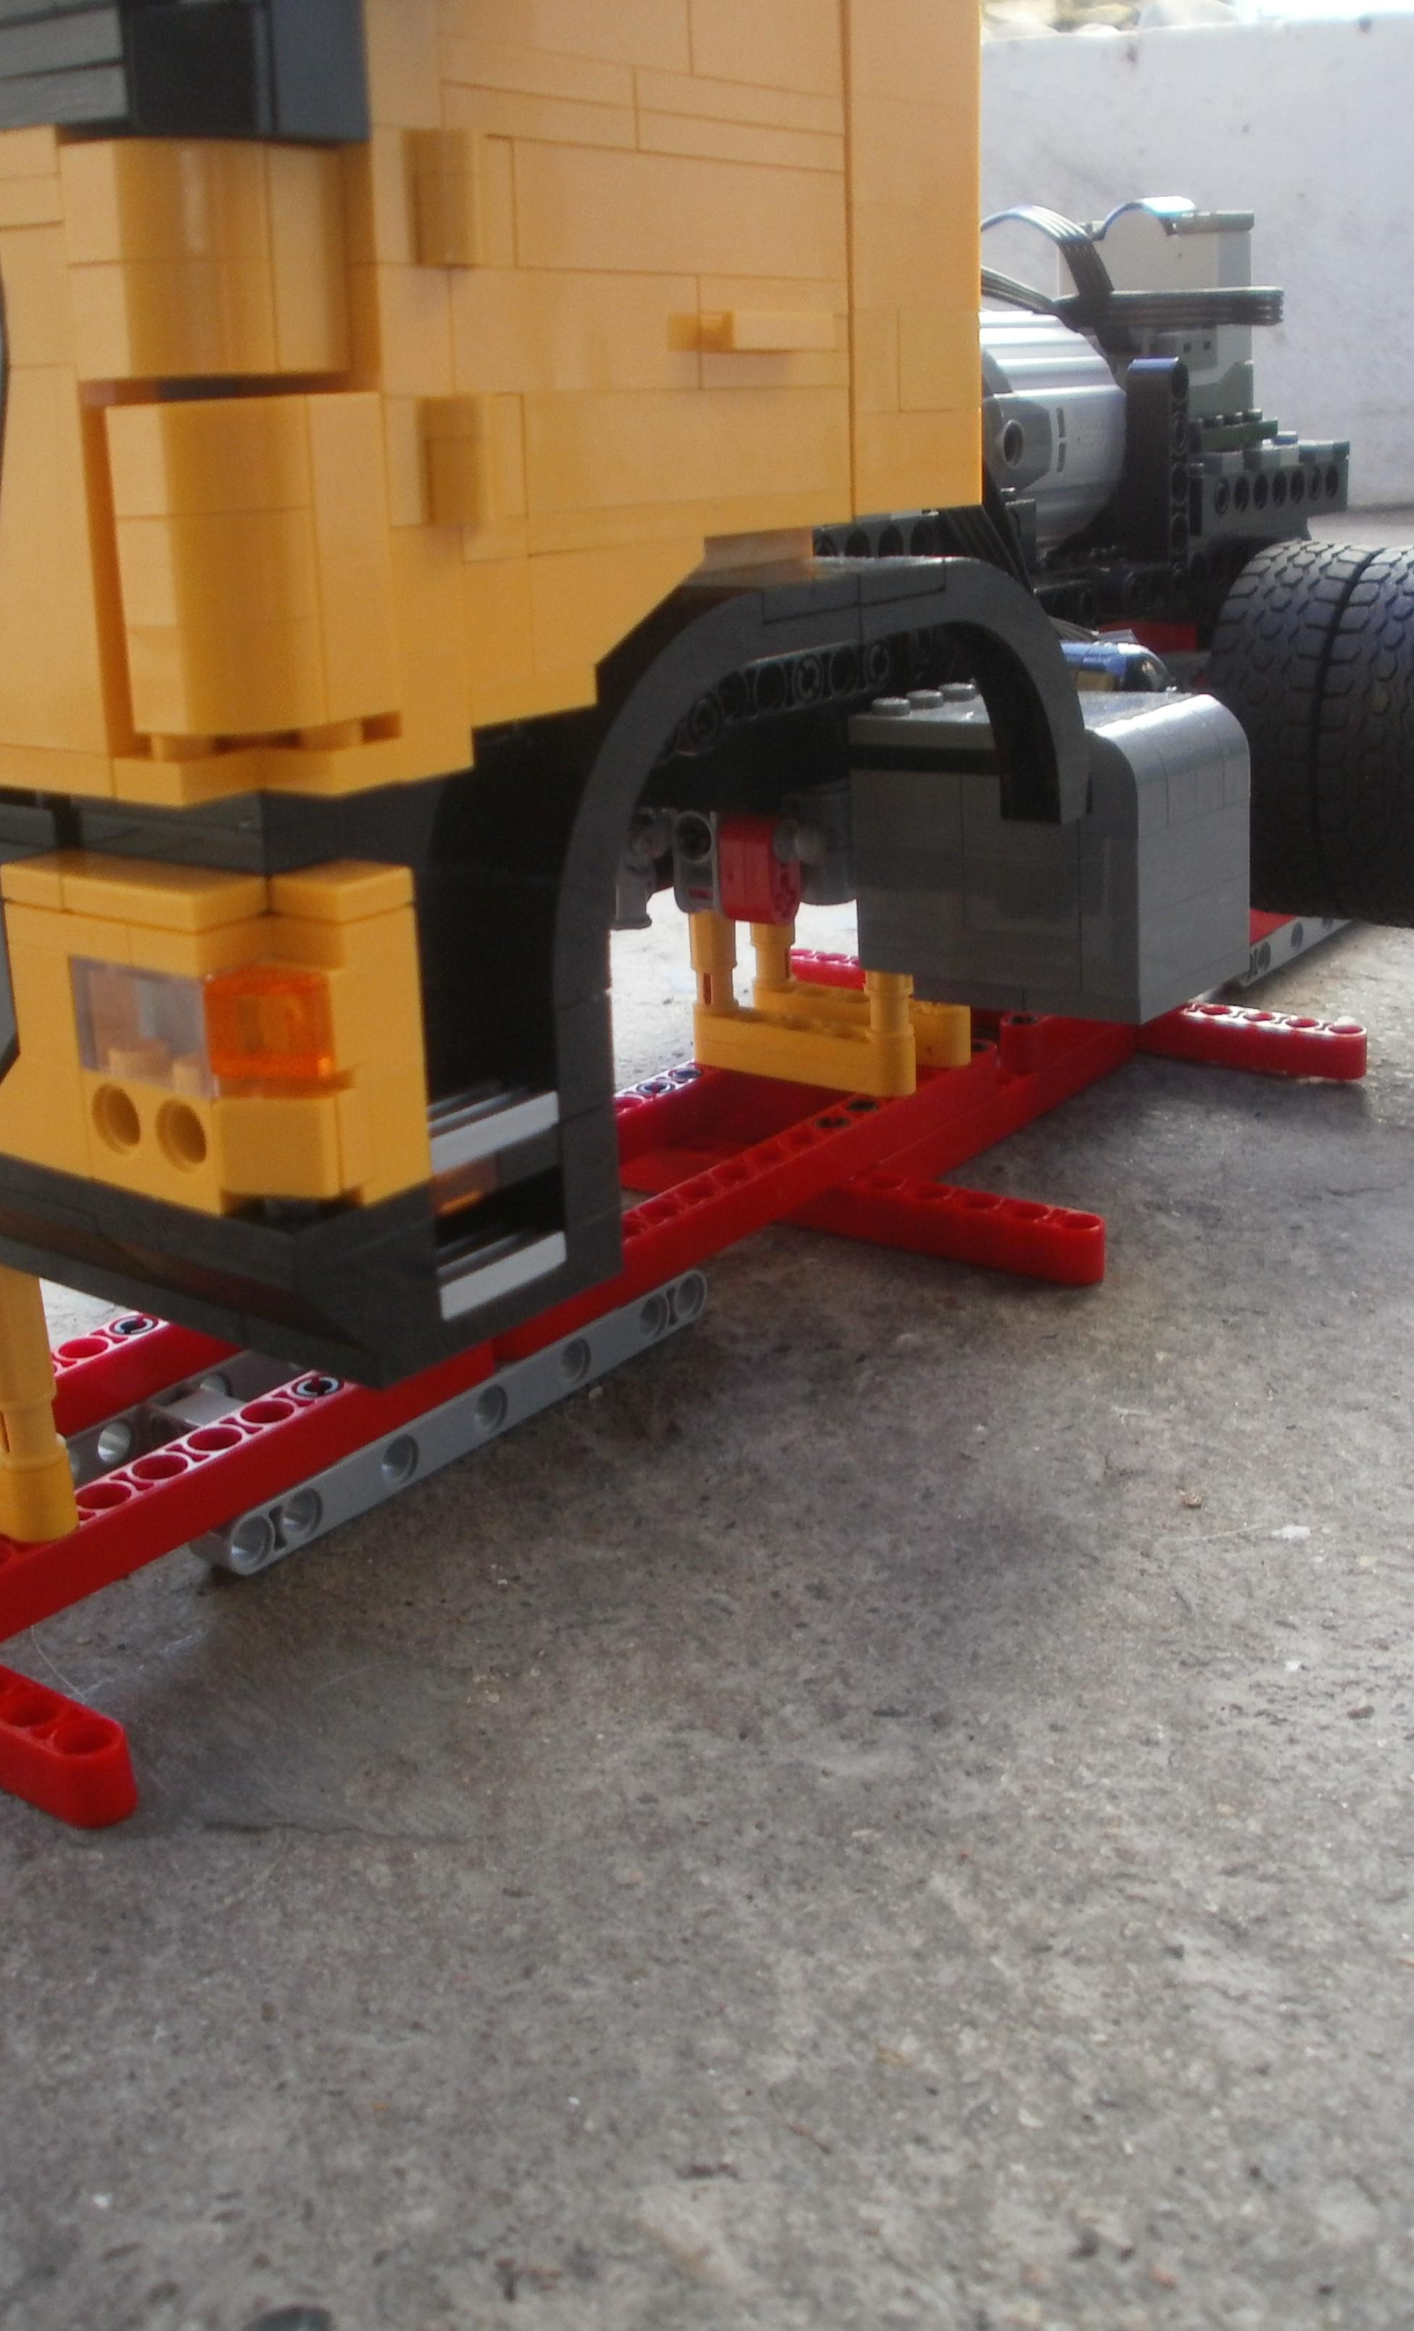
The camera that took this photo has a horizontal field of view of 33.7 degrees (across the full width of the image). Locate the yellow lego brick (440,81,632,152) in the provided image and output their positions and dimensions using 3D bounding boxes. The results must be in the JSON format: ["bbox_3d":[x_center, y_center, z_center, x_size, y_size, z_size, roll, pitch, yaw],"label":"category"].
[{"bbox_3d":[-0.016,-0.084,0.188,0.008,0.003,0.024,12,22,35],"label":"yellow lego brick"}]

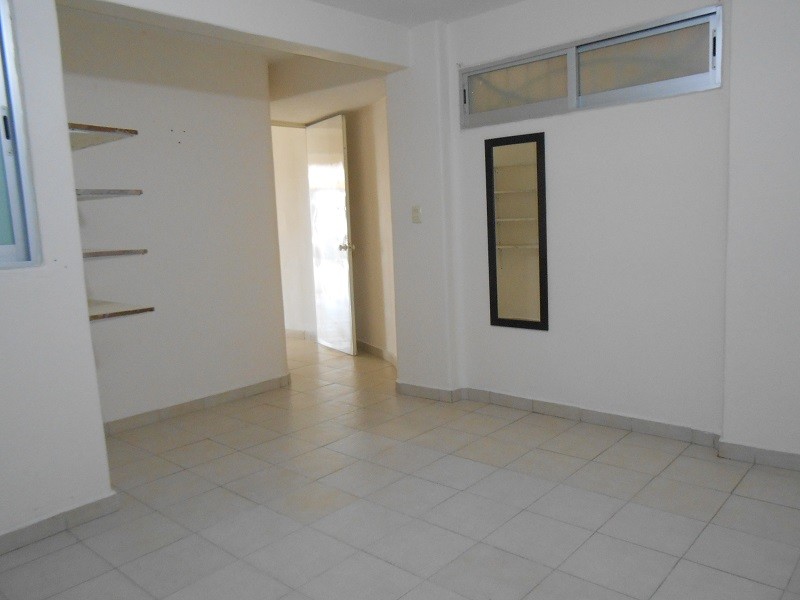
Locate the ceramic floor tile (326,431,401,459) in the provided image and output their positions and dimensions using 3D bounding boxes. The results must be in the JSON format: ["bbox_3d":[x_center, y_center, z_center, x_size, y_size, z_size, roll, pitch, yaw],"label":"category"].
[{"bbox_3d":[-0.197,0.801,3.317,0.313,0.010,0.313,3,9,42],"label":"ceramic floor tile"}]

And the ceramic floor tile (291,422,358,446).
[{"bbox_3d":[-0.428,0.767,3.435,0.304,0.009,0.304,3,9,42],"label":"ceramic floor tile"}]

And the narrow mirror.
[{"bbox_3d":[0.716,-0.401,3.661,0.406,1.156,0.025,3,9,42],"label":"narrow mirror"}]

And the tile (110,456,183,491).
[{"bbox_3d":[-1.282,0.859,2.970,0.302,0.010,0.302,4,9,41],"label":"tile"}]

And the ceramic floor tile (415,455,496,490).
[{"bbox_3d":[0.264,0.809,2.825,0.302,0.010,0.302,4,9,41],"label":"ceramic floor tile"}]

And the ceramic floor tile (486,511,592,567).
[{"bbox_3d":[0.508,0.866,2.190,0.304,0.009,0.304,3,9,42],"label":"ceramic floor tile"}]

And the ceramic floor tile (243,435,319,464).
[{"bbox_3d":[-0.650,0.824,3.295,0.313,0.010,0.313,3,9,42],"label":"ceramic floor tile"}]

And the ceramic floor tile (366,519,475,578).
[{"bbox_3d":[0.076,0.889,2.169,0.304,0.009,0.304,3,9,42],"label":"ceramic floor tile"}]

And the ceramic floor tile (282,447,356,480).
[{"bbox_3d":[-0.410,0.838,3.083,0.313,0.010,0.313,3,9,42],"label":"ceramic floor tile"}]

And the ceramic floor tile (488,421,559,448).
[{"bbox_3d":[0.672,0.746,3.338,0.306,0.010,0.306,4,9,41],"label":"ceramic floor tile"}]

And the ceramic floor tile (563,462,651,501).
[{"bbox_3d":[0.946,0.821,2.712,0.313,0.010,0.313,3,9,42],"label":"ceramic floor tile"}]

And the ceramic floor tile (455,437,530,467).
[{"bbox_3d":[0.486,0.793,3.127,0.313,0.010,0.313,3,9,42],"label":"ceramic floor tile"}]

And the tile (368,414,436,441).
[{"bbox_3d":[0.004,0.744,3.450,0.302,0.010,0.302,4,9,41],"label":"tile"}]

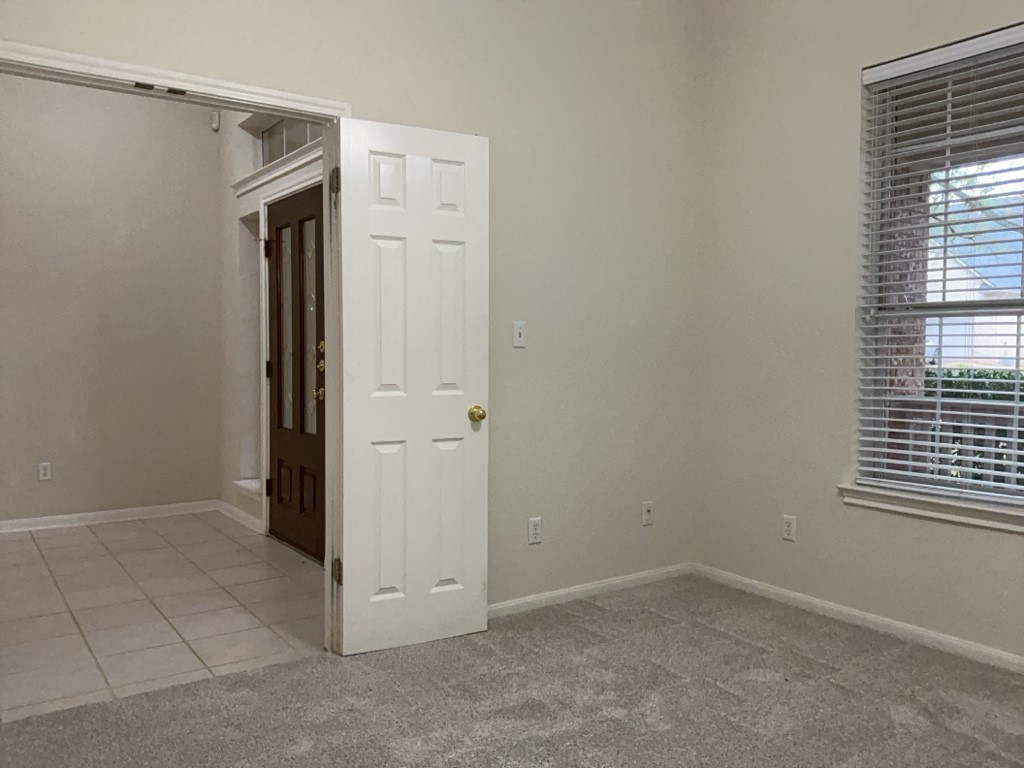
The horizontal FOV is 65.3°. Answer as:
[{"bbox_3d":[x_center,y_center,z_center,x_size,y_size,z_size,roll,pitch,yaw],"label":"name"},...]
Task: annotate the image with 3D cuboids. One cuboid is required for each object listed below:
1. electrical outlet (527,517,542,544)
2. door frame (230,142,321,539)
[{"bbox_3d":[0.107,0.668,3.619,0.070,0.115,0.010,-1,3,-36],"label":"electrical outlet"},{"bbox_3d":[-1.287,-0.156,4.710,0.150,2.270,1.680,-1,3,-36],"label":"door frame"}]

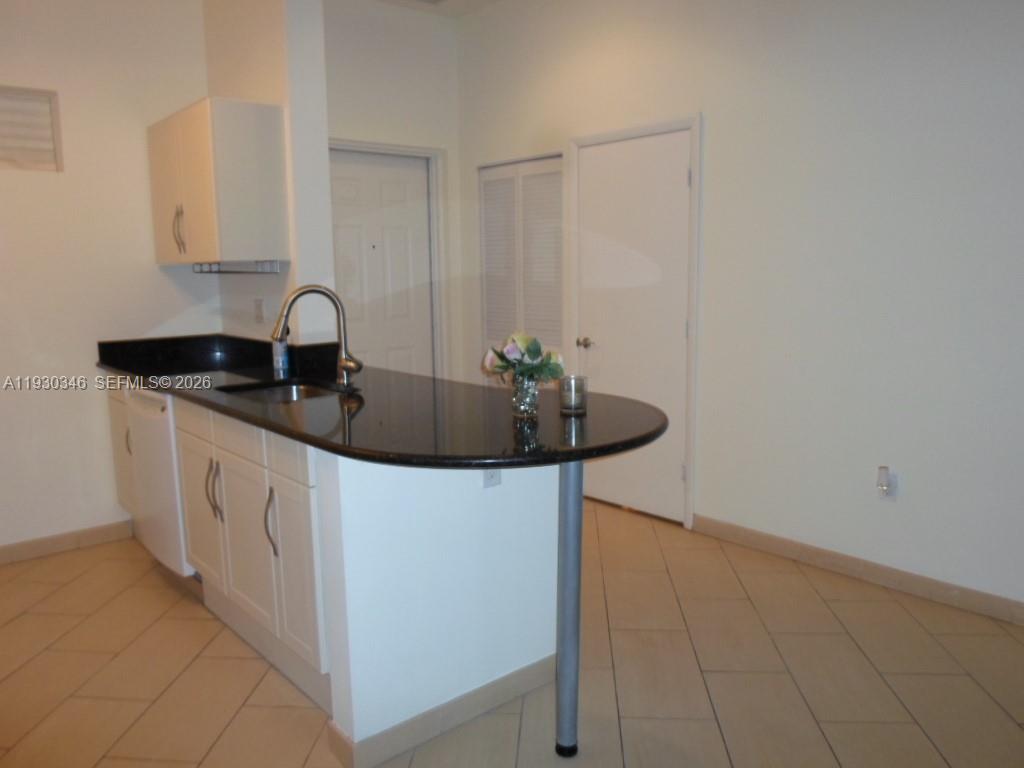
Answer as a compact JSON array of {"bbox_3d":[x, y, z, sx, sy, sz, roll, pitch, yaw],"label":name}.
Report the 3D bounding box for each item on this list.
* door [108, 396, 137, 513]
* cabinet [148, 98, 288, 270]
[{"bbox_3d":[-1.870,0.366,3.599,0.023,0.570,0.415,-8,11,-41],"label":"door"},{"bbox_3d":[-1.418,-0.917,3.536,0.322,0.676,0.863,-8,11,-41],"label":"cabinet"}]

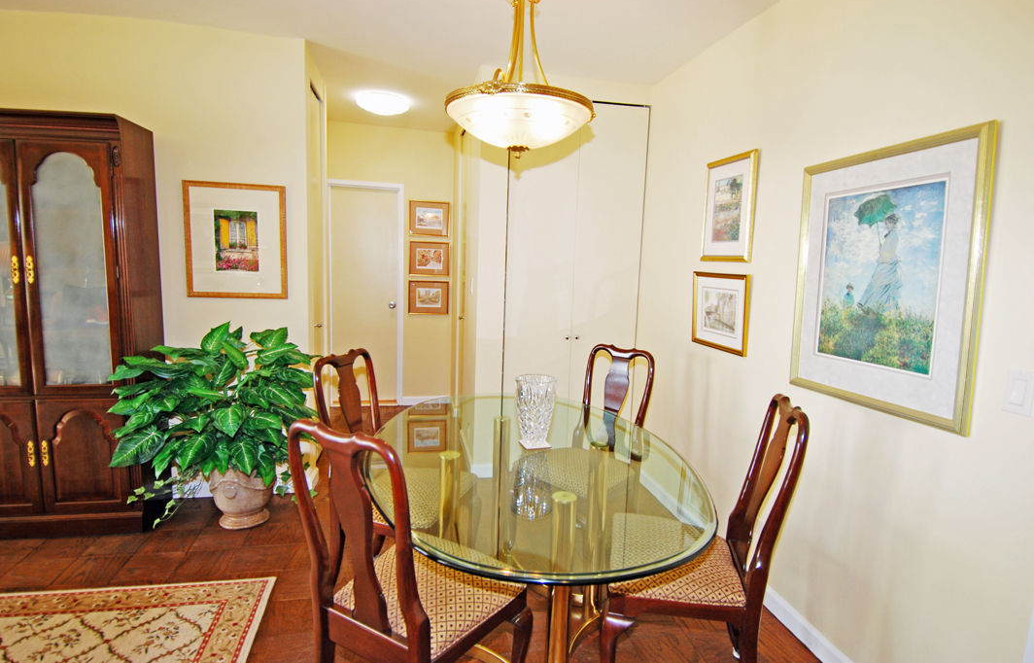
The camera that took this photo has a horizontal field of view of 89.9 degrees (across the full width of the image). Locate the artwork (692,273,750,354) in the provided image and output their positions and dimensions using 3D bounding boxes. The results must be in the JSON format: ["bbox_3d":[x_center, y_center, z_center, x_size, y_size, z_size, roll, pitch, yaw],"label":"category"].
[{"bbox_3d":[0.996,-0.101,2.582,0.028,0.376,0.465,1,8,-13],"label":"artwork"}]

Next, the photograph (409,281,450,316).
[{"bbox_3d":[-0.827,-0.314,4.884,0.375,0.318,0.025,1,8,-13],"label":"photograph"}]

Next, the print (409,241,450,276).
[{"bbox_3d":[-0.835,-0.691,4.955,0.385,0.318,0.022,0,7,-12],"label":"print"}]

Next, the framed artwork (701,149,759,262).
[{"bbox_3d":[1.014,-0.590,2.519,0.028,0.500,0.410,1,8,-13],"label":"framed artwork"}]

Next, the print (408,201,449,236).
[{"bbox_3d":[-0.804,-1.042,4.781,0.373,0.318,0.025,1,8,-13],"label":"print"}]

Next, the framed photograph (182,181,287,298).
[{"bbox_3d":[-1.536,-0.489,2.833,0.515,0.622,0.028,1,8,-13],"label":"framed photograph"}]

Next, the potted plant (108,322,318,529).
[{"bbox_3d":[-1.478,0.490,2.623,0.920,1.070,0.760,1,8,-13],"label":"potted plant"}]

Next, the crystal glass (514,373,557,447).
[{"bbox_3d":[0.073,0.309,2.002,0.165,0.265,0.165,2,8,0],"label":"crystal glass"}]

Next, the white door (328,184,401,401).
[{"bbox_3d":[-1.393,-0.301,4.774,0.610,2.030,0.050,1,8,-13],"label":"white door"}]

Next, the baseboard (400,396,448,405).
[{"bbox_3d":[-0.883,0.675,5.020,0.460,0.090,0.020,1,8,-13],"label":"baseboard"}]

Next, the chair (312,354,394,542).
[{"bbox_3d":[-0.501,0.618,2.168,0.570,1.020,0.510,5,8,20],"label":"chair"}]

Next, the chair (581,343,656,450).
[{"bbox_3d":[0.327,0.610,2.464,0.560,1.020,0.510,-4,10,-39],"label":"chair"}]

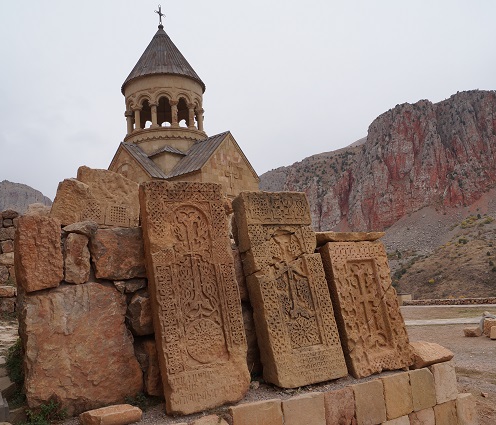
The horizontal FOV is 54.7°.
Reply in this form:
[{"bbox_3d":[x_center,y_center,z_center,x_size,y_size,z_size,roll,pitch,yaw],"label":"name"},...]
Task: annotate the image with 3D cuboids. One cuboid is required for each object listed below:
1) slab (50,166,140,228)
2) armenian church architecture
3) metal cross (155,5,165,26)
[{"bbox_3d":[-1.463,-0.144,4.600,0.800,0.540,0.280,0,-10,-24],"label":"slab"},{"bbox_3d":[-4.593,-2.593,27.625,9.620,17.601,6.342,-11,-11,38],"label":"armenian church architecture"},{"bbox_3d":[-5.284,-11.972,29.069,0.090,1.366,0.730,-11,-11,38],"label":"metal cross"}]

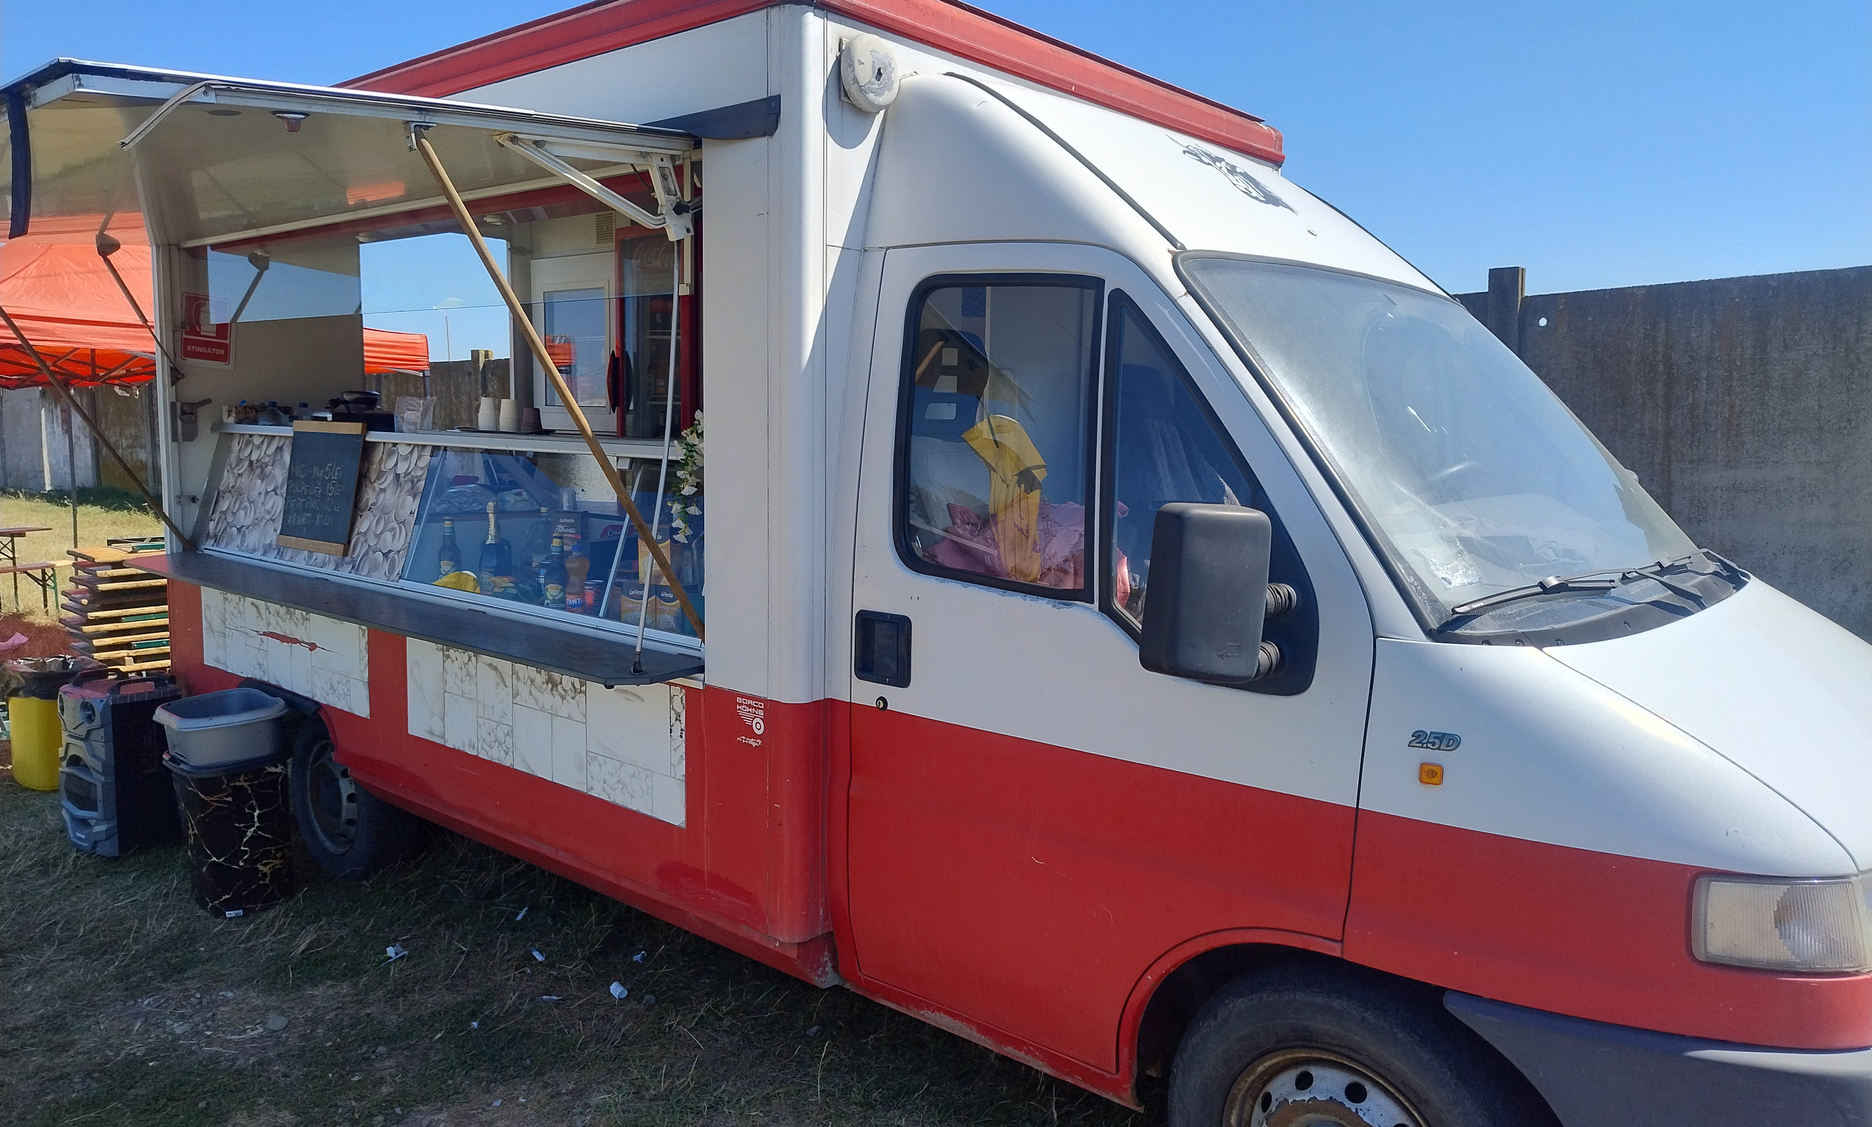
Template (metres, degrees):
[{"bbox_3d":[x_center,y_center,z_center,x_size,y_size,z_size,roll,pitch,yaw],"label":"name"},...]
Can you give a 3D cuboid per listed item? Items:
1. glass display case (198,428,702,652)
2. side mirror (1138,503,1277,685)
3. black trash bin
[{"bbox_3d":[-1.576,-0.179,4.272,3.131,0.490,0.455,7,9,40],"label":"glass display case"},{"bbox_3d":[0.451,0.048,2.134,0.180,0.280,0.125,-1,7,-20],"label":"side mirror"},{"bbox_3d":[-2.550,0.961,4.710,0.400,0.525,0.310,4,7,40],"label":"black trash bin"}]

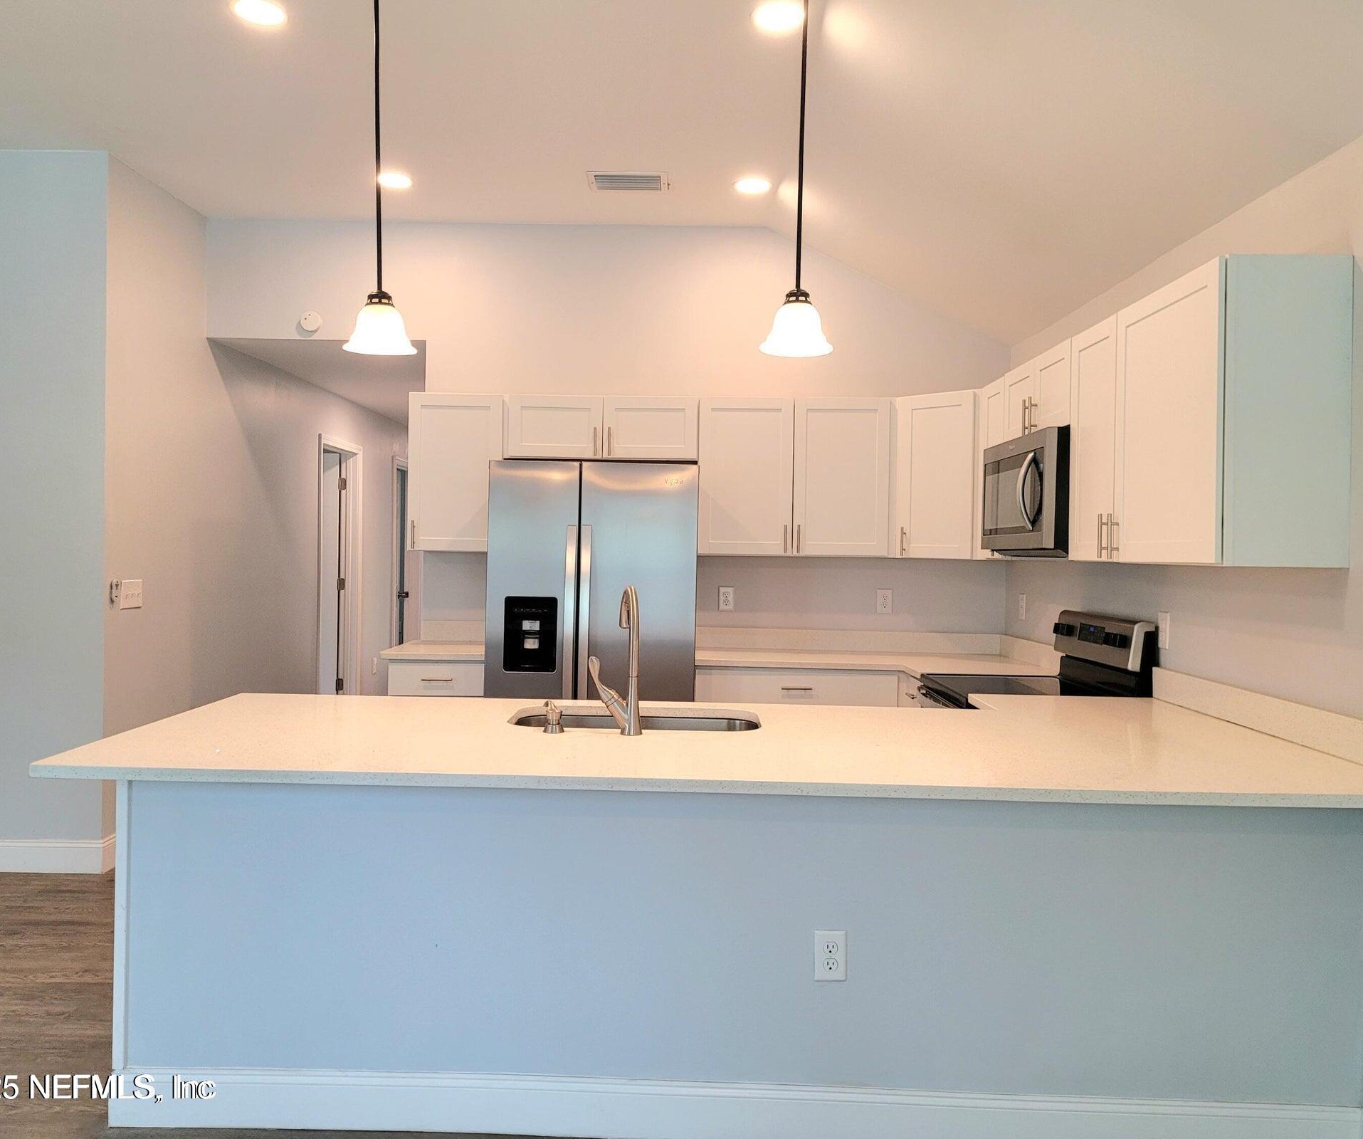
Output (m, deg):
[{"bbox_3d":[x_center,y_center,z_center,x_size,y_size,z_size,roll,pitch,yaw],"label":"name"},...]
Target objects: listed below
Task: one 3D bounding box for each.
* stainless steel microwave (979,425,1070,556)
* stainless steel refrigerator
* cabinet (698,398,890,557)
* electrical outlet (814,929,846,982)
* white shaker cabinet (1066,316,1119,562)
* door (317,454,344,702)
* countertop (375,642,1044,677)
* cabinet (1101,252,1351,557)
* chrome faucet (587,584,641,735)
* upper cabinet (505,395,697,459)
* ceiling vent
[{"bbox_3d":[1.434,-0.266,4.279,0.400,0.430,0.760,1,1,0],"label":"stainless steel microwave"},{"bbox_3d":[-0.394,0.412,5.312,0.913,1.765,0.820,1,1,0],"label":"stainless steel refrigerator"},{"bbox_3d":[0.531,-0.432,5.520,0.900,0.749,0.320,1,1,1],"label":"cabinet"},{"bbox_3d":[0.344,0.892,2.633,0.073,0.116,0.010,1,1,1],"label":"electrical outlet"},{"bbox_3d":[1.452,-0.390,3.595,0.320,0.746,0.402,1,1,1],"label":"white shaker cabinet"},{"bbox_3d":[-2.889,0.175,8.319,0.760,2.060,0.040,1,1,0],"label":"door"},{"bbox_3d":[0.142,0.421,5.218,2.974,0.033,1.065,1,1,0],"label":"countertop"},{"bbox_3d":[1.477,-0.390,3.131,0.321,0.757,0.693,1,1,0],"label":"cabinet"},{"bbox_3d":[-0.185,0.236,3.041,0.140,0.385,0.240,1,1,-11],"label":"chrome faucet"},{"bbox_3d":[-0.377,-0.676,5.578,0.918,0.306,0.319,1,1,0],"label":"upper cabinet"},{"bbox_3d":[-0.232,-1.698,5.028,0.350,0.020,0.264,1,1,1],"label":"ceiling vent"}]

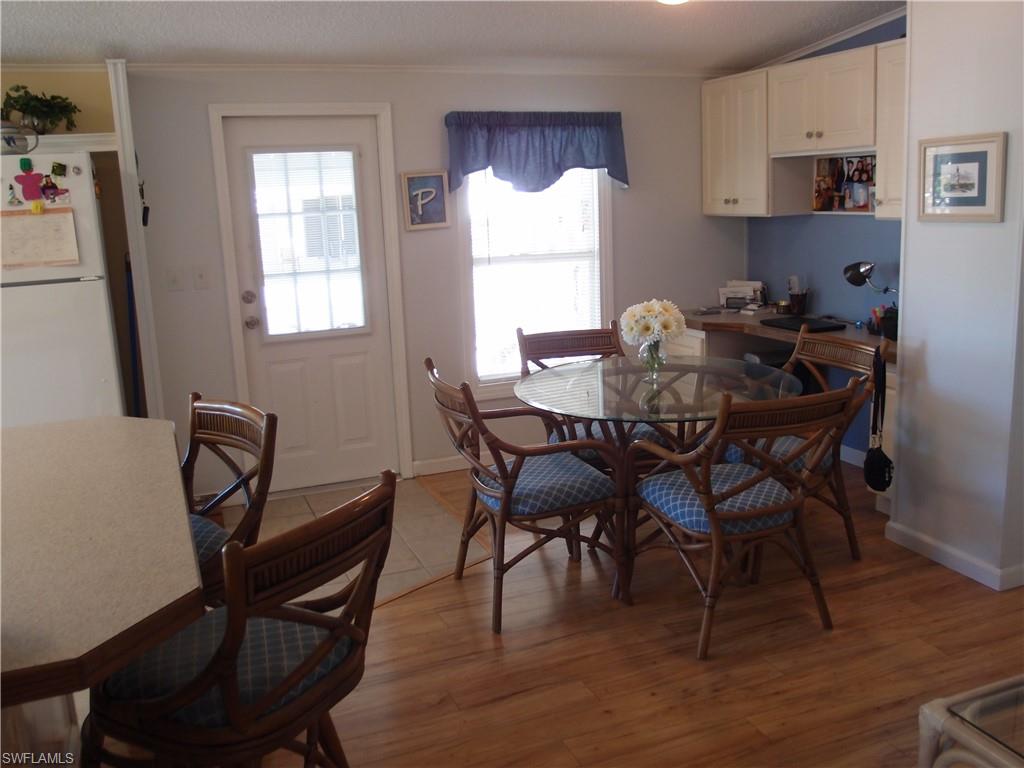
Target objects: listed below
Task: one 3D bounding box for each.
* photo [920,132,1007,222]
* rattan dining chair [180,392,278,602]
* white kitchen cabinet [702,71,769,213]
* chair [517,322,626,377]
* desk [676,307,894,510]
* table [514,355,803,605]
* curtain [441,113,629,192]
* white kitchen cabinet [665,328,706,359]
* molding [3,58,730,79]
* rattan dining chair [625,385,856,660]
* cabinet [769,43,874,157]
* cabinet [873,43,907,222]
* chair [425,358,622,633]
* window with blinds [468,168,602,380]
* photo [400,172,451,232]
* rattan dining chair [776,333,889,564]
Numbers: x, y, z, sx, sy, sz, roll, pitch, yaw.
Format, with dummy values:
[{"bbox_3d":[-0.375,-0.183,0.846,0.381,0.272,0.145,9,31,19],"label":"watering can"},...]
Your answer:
[{"bbox_3d":[1.638,-0.748,3.242,0.028,0.315,0.385,-7,13,-20],"label":"photo"},{"bbox_3d":[-0.917,0.578,2.441,0.520,0.990,0.480,-14,16,-43],"label":"rattan dining chair"},{"bbox_3d":[1.423,-1.372,5.146,0.315,0.785,0.635,-7,13,-20],"label":"white kitchen cabinet"},{"bbox_3d":[0.353,0.225,4.062,0.580,0.910,0.600,-6,12,-14],"label":"chair"},{"bbox_3d":[1.579,0.087,4.763,0.630,0.774,1.960,-7,13,-20],"label":"desk"},{"bbox_3d":[0.591,0.377,3.630,1.190,0.765,1.190,-3,12,1],"label":"table"},{"bbox_3d":[0.164,-1.301,4.953,1.070,0.430,0.100,-7,13,-20],"label":"curtain"},{"bbox_3d":[1.293,-0.009,5.396,0.620,0.745,0.530,-7,13,-21],"label":"white kitchen cabinet"},{"bbox_3d":[-0.469,-1.641,4.635,3.980,0.055,0.045,-7,13,-21],"label":"molding"},{"bbox_3d":[0.775,0.411,3.072,0.570,0.910,0.620,-6,12,-17],"label":"rattan dining chair"},{"bbox_3d":[1.676,-1.400,4.468,0.325,0.457,0.765,-7,13,-21],"label":"cabinet"},{"bbox_3d":[1.898,-1.113,3.886,0.315,0.785,0.530,-7,13,-20],"label":"cabinet"},{"bbox_3d":[0.055,0.377,3.398,0.640,0.910,0.580,-7,13,-18],"label":"chair"},{"bbox_3d":[0.155,-0.729,5.101,0.830,1.370,0.090,-7,13,-21],"label":"window with blinds"},{"bbox_3d":[-0.453,-0.989,4.778,0.250,0.305,0.022,-7,13,-21],"label":"photo"},{"bbox_3d":[1.116,0.267,3.709,0.610,0.910,0.590,-7,13,-21],"label":"rattan dining chair"}]

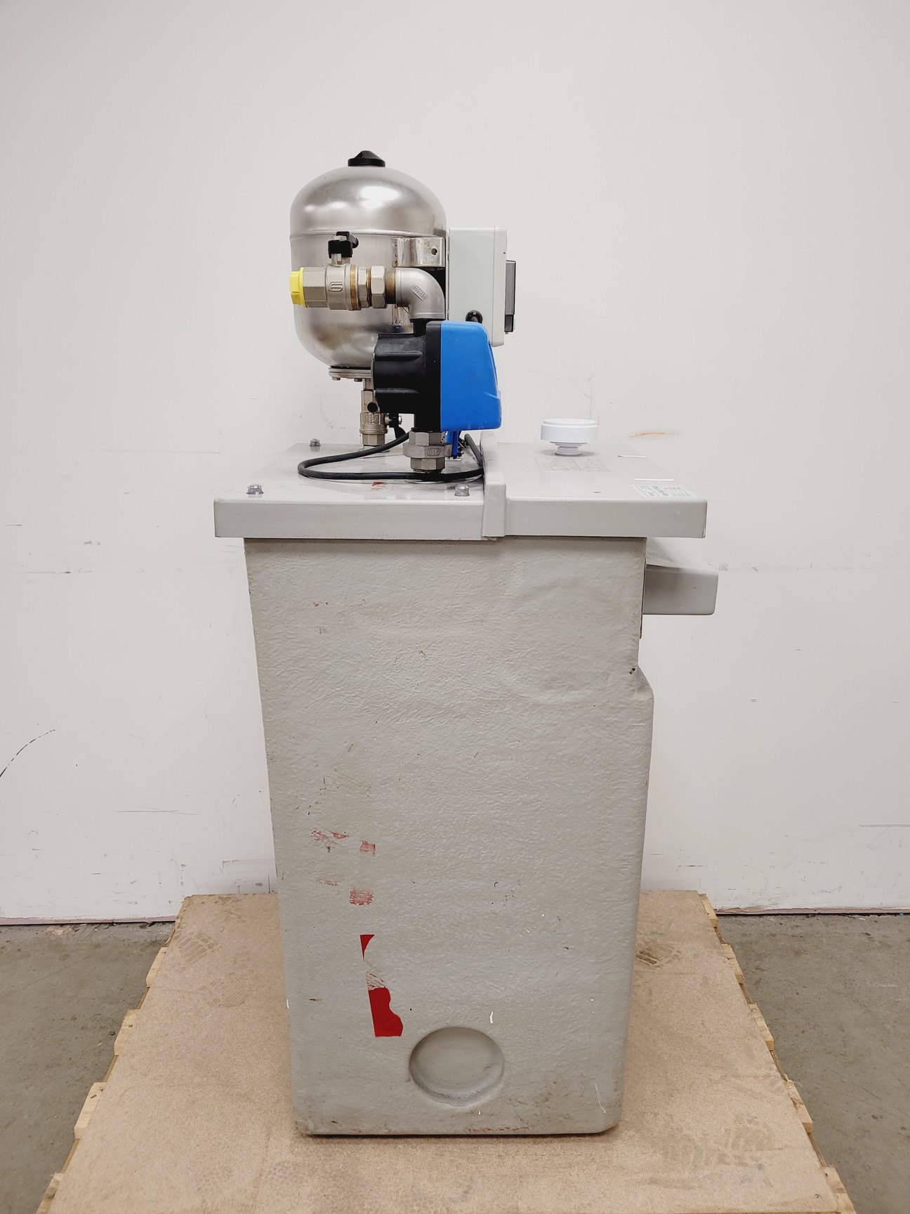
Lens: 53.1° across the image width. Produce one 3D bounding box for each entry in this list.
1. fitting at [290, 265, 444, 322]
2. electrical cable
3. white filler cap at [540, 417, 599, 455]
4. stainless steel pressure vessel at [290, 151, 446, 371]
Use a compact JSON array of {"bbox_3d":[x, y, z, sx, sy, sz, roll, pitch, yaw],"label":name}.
[{"bbox_3d":[-0.114,-0.404,1.177,0.199,0.074,0.059,0,17,0],"label":"fitting"},{"bbox_3d":[-0.088,-0.221,1.314,0.265,0.041,0.268,0,17,0],"label":"electrical cable"},{"bbox_3d":[0.182,-0.268,1.445,0.090,0.052,0.090,0,17,0],"label":"white filler cap"},{"bbox_3d":[-0.133,-0.528,1.406,0.239,0.319,0.239,0,17,0],"label":"stainless steel pressure vessel"}]

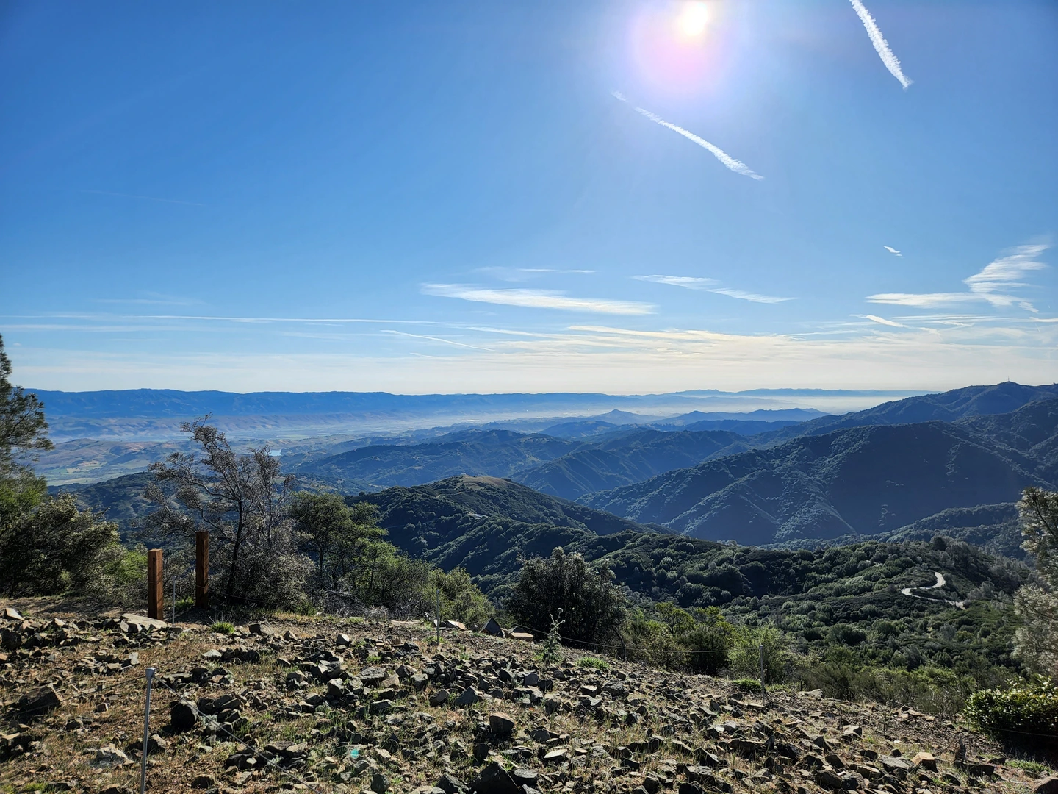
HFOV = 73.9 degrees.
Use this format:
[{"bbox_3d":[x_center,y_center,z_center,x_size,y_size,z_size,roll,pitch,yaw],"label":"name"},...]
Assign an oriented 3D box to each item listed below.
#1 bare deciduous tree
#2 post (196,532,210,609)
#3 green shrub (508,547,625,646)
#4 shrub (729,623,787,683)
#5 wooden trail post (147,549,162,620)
[{"bbox_3d":[-5.633,2.094,13.000,2.900,3.500,2.500,0,1,0],"label":"bare deciduous tree"},{"bbox_3d":[-5.392,2.857,11.600,0.140,1.270,0.140,0,1,4],"label":"post"},{"bbox_3d":[0.631,3.364,11.800,1.950,1.700,1.700,0,1,0],"label":"green shrub"},{"bbox_3d":[3.511,3.956,10.800,0.900,0.900,0.800,0,1,0],"label":"shrub"},{"bbox_3d":[-5.475,2.761,10.300,0.140,1.020,0.140,0,1,9],"label":"wooden trail post"}]

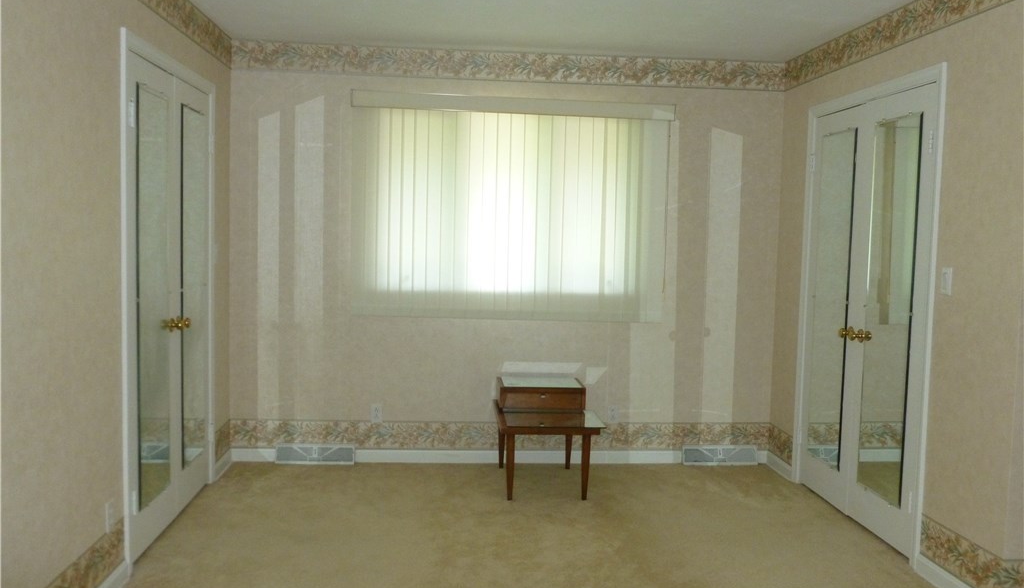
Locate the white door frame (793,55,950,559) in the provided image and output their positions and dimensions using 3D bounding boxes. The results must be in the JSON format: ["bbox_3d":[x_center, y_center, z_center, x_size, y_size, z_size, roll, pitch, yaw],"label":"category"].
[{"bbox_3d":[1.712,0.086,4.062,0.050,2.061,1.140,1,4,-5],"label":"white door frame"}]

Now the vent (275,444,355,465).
[{"bbox_3d":[-1.157,0.944,4.880,0.458,0.108,0.050,1,4,-5],"label":"vent"}]

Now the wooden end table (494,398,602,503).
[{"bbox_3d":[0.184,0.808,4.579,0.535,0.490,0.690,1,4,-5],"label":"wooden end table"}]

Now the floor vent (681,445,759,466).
[{"bbox_3d":[1.278,0.990,5.090,0.465,0.108,0.050,1,4,-5],"label":"floor vent"}]

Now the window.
[{"bbox_3d":[0.004,-0.493,4.849,1.875,1.295,0.095,1,4,-5],"label":"window"}]

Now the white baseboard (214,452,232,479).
[{"bbox_3d":[-1.627,0.960,4.687,0.018,0.080,0.357,1,4,-5],"label":"white baseboard"}]

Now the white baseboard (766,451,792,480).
[{"bbox_3d":[1.597,1.020,4.970,0.018,0.080,0.347,1,4,-5],"label":"white baseboard"}]

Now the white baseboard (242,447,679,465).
[{"bbox_3d":[-0.299,0.973,4.970,2.714,0.080,0.020,1,4,-5],"label":"white baseboard"}]

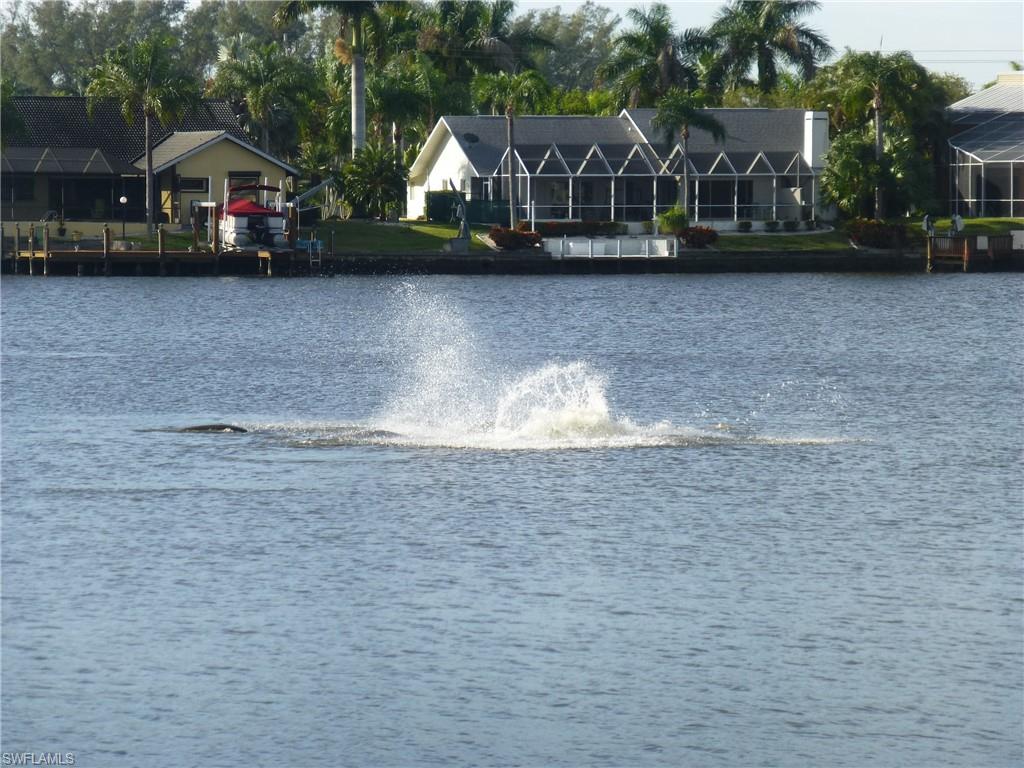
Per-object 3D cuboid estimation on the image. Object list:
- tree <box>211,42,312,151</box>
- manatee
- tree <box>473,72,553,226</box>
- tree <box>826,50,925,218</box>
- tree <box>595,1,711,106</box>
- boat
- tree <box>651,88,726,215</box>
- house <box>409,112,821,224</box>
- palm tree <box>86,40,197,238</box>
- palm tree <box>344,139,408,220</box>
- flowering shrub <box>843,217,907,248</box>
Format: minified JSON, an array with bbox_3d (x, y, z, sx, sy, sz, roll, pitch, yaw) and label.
[{"bbox_3d":[-13.080,-13.132,290.000,5.300,9.600,5.200,0,2,-16],"label":"tree"},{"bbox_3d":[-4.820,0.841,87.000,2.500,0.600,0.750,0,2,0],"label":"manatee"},{"bbox_3d":[-0.024,-11.246,267.000,3.800,7.800,3.700,0,2,0],"label":"tree"},{"bbox_3d":[18.596,-12.764,283.000,5.014,8.595,5.014,0,2,0],"label":"tree"},{"bbox_3d":[7.981,-15.482,312.000,6.430,11.844,6.430,0,2,0],"label":"tree"},{"bbox_3d":[-12.291,-7.896,260.000,2.550,2.850,6.400,-1,2,-14],"label":"boat"},{"bbox_3d":[8.583,-10.941,269.000,3.700,6.900,3.600,0,2,0],"label":"tree"},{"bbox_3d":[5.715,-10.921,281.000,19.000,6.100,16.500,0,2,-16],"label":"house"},{"bbox_3d":[-17.768,-11.901,266.000,5.386,9.617,5.386,0,2,0],"label":"palm tree"},{"bbox_3d":[-7.059,-10.499,284.000,3.286,4.005,3.286,0,2,0],"label":"palm tree"},{"bbox_3d":[17.628,-7.319,269.000,3.100,1.450,2.000,0,2,-16],"label":"flowering shrub"}]

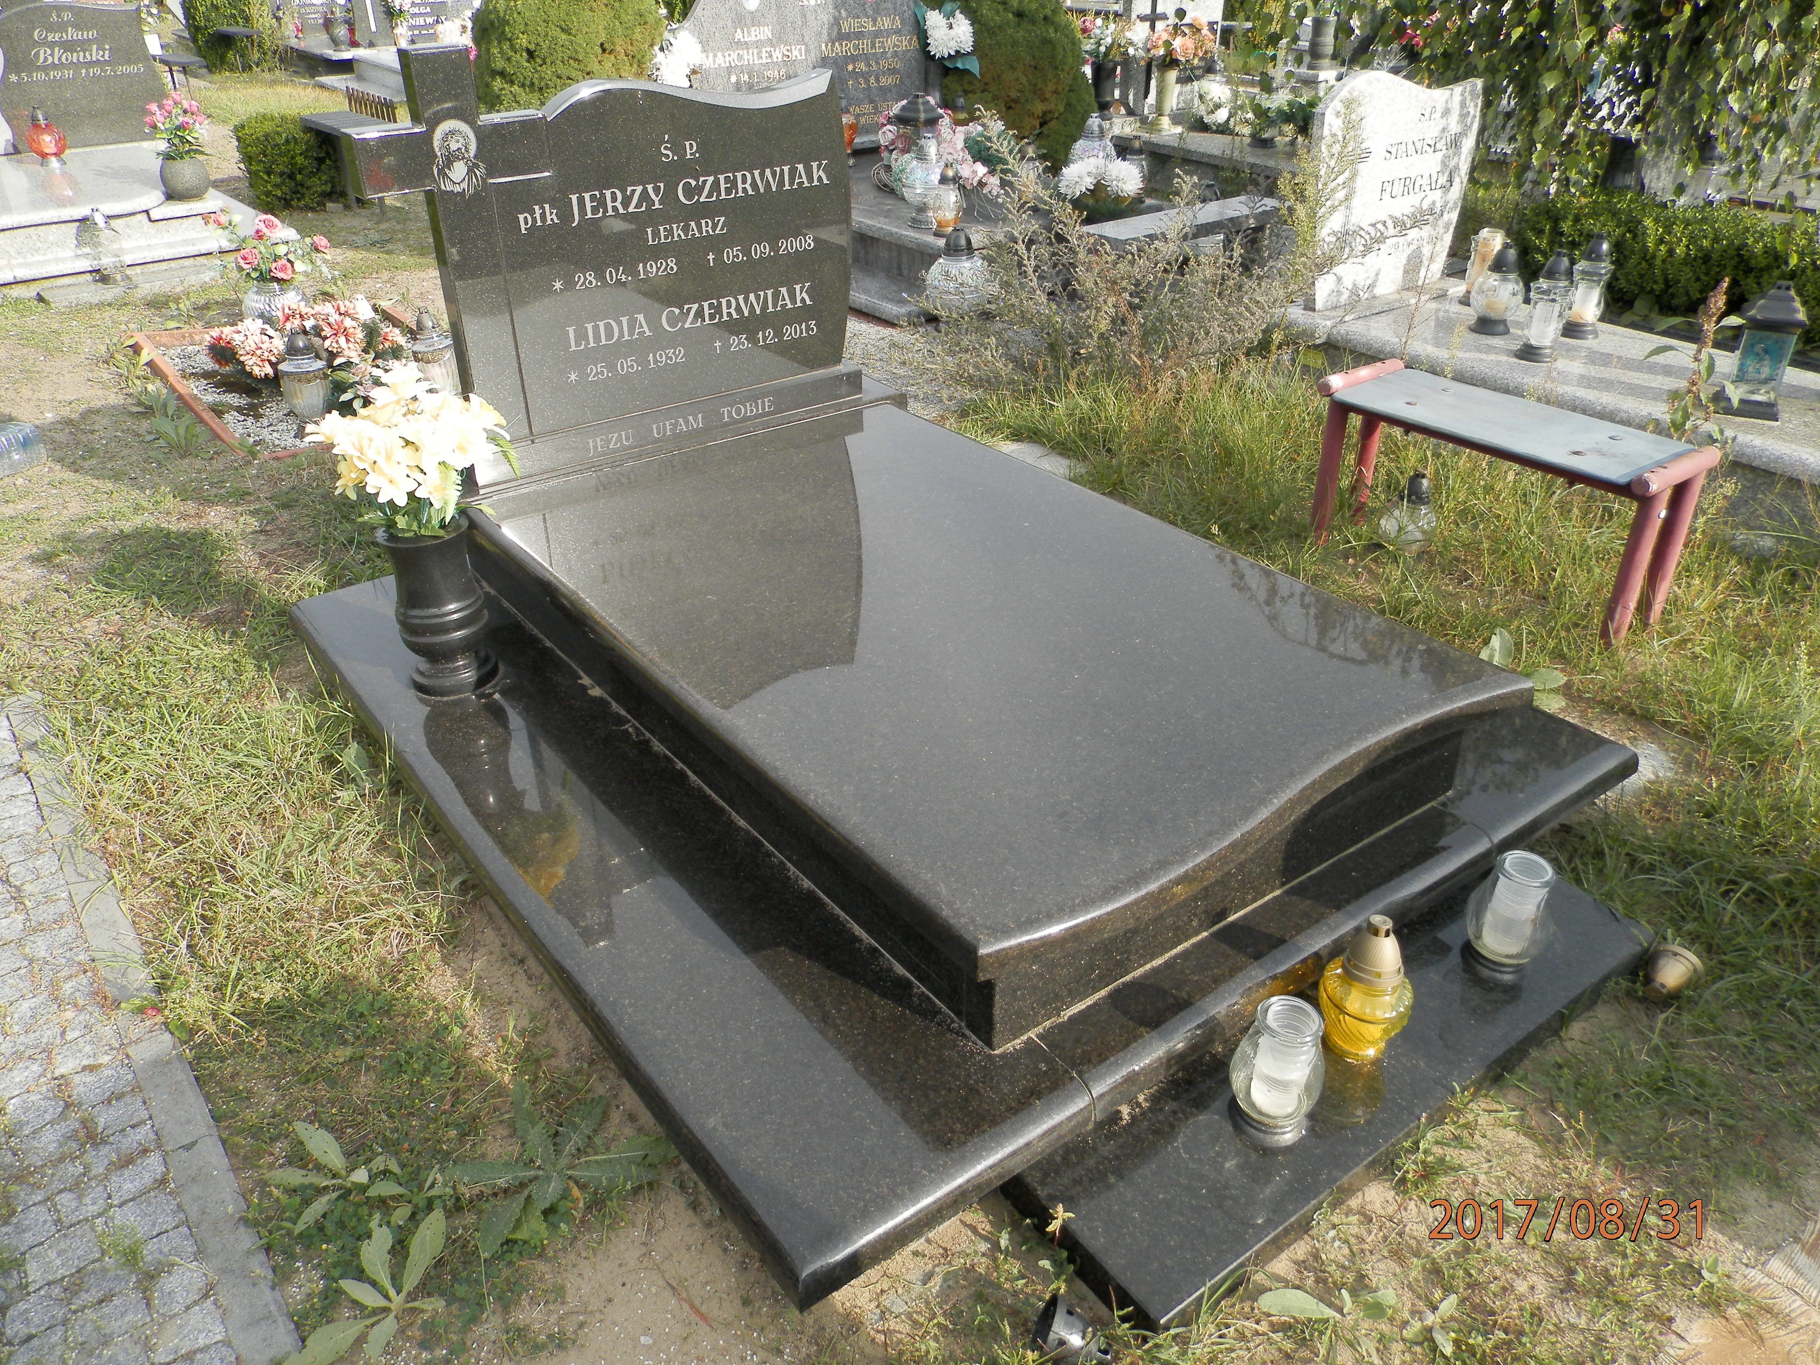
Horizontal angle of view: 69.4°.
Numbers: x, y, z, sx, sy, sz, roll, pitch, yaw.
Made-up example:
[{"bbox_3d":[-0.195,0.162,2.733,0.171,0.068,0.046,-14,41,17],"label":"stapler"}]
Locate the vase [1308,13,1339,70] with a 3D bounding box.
[{"bbox_3d":[2.846,-4.396,8.995,0.185,0.306,0.185,-20,36,-32],"label":"vase"}]

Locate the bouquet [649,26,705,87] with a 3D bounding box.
[{"bbox_3d":[-1.056,-2.810,5.950,0.260,0.300,0.250,-5,30,-8],"label":"bouquet"}]

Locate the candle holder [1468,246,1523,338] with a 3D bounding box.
[{"bbox_3d":[1.645,-1.105,3.677,0.148,0.222,0.148,-21,35,-30],"label":"candle holder"}]

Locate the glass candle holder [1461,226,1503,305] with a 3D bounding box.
[{"bbox_3d":[2.002,-1.460,4.607,0.113,0.236,0.113,-20,36,-32],"label":"glass candle holder"}]

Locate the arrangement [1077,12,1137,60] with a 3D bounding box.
[{"bbox_3d":[1.113,-3.626,7.400,0.320,0.290,0.300,3,30,7],"label":"arrangement"}]

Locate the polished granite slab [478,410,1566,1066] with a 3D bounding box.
[{"bbox_3d":[0.028,-0.103,2.369,1.038,0.171,1.697,-21,35,-30],"label":"polished granite slab"}]

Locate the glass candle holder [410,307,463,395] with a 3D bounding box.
[{"bbox_3d":[-1.600,-1.116,4.420,0.145,0.262,0.145,-20,36,-32],"label":"glass candle holder"}]

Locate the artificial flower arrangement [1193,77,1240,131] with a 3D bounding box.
[{"bbox_3d":[1.636,-3.073,6.984,0.250,0.255,0.250,4,30,7],"label":"artificial flower arrangement"}]

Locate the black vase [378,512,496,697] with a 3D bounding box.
[{"bbox_3d":[-0.858,-0.139,2.407,0.168,0.307,0.168,-20,36,-32],"label":"black vase"}]

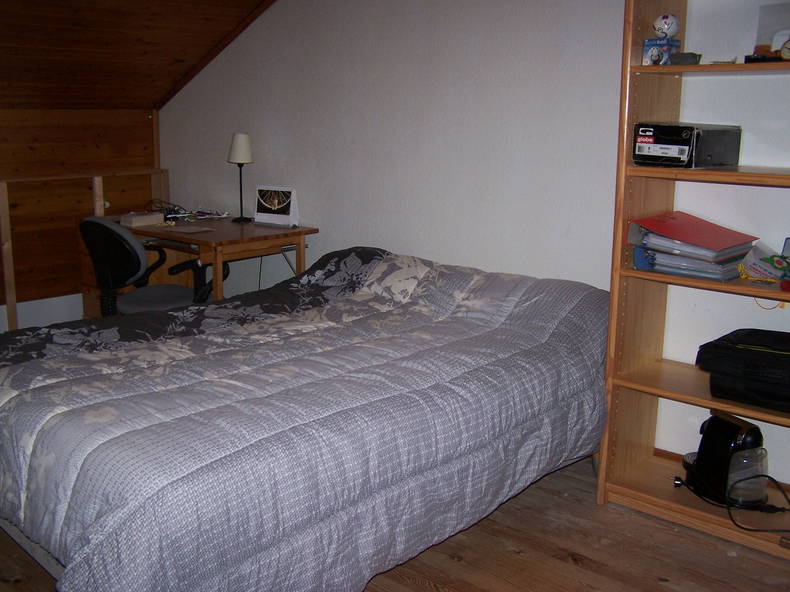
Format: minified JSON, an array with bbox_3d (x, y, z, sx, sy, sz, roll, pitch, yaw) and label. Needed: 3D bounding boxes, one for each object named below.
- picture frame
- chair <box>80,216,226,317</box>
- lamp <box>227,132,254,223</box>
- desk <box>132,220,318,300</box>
[{"bbox_3d":[-0.571,-0.435,4.186,0.265,0.188,0.085,11,16,41],"label":"picture frame"},{"bbox_3d":[-1.047,0.040,3.878,0.580,0.855,0.625,11,16,41],"label":"chair"},{"bbox_3d":[-0.759,-0.589,4.329,0.135,0.428,0.135,0,12,0],"label":"lamp"},{"bbox_3d":[-0.982,0.016,4.281,1.170,0.737,0.597,11,16,41],"label":"desk"}]

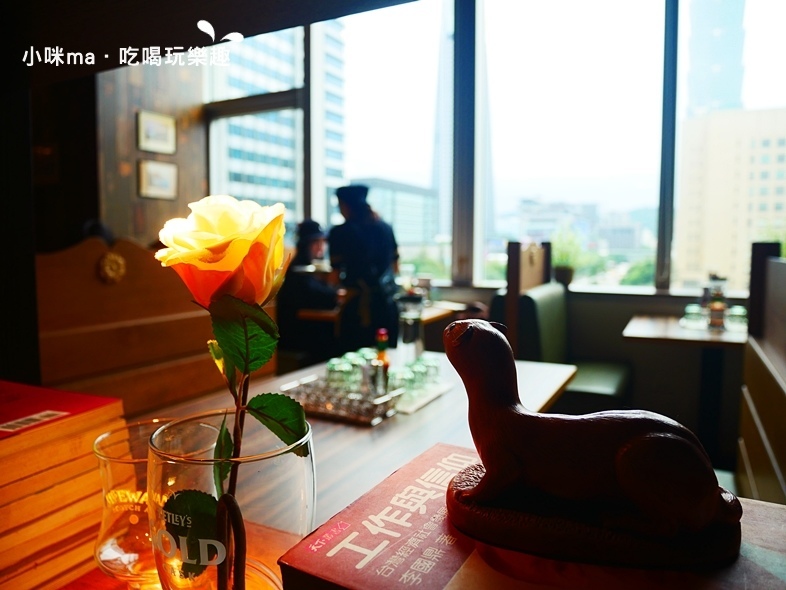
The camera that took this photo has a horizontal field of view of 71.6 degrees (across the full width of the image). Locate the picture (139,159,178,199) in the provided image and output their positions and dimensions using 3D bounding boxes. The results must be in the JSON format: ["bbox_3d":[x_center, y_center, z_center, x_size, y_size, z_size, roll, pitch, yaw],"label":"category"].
[{"bbox_3d":[-2.209,-1.077,5.171,0.030,0.340,0.415,3,6,28],"label":"picture"}]

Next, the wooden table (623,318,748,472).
[{"bbox_3d":[1.808,0.566,3.135,0.840,0.740,0.840,3,6,28],"label":"wooden table"}]

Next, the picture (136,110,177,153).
[{"bbox_3d":[-2.203,-1.521,5.144,0.030,0.348,0.415,3,6,28],"label":"picture"}]

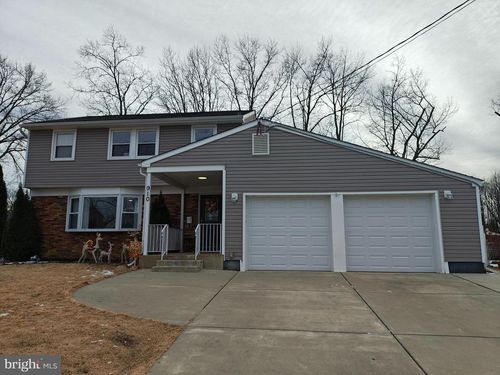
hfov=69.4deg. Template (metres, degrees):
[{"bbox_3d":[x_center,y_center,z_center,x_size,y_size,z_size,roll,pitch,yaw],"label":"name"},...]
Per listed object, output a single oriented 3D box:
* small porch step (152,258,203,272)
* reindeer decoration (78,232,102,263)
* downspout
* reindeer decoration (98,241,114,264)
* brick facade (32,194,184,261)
[{"bbox_3d":[-1.933,2.146,9.905,1.250,0.295,0.670,-1,-9,6],"label":"small porch step"},{"bbox_3d":[-5.782,2.181,13.066,0.858,1.113,0.320,-1,-9,6],"label":"reindeer decoration"},{"bbox_3d":[6.120,0.991,9.540,0.110,2.169,0.100,-1,-9,6],"label":"downspout"},{"bbox_3d":[-5.110,2.327,12.861,0.462,0.799,0.240,-1,-9,6],"label":"reindeer decoration"},{"bbox_3d":[-5.691,1.616,14.372,6.338,2.648,0.300,-1,-9,6],"label":"brick facade"}]

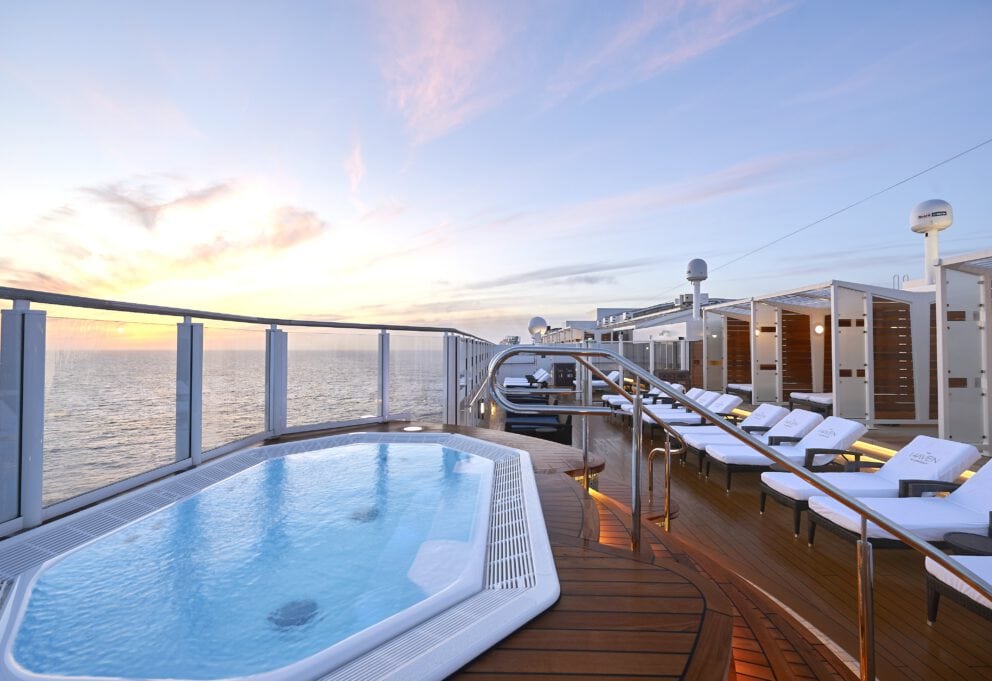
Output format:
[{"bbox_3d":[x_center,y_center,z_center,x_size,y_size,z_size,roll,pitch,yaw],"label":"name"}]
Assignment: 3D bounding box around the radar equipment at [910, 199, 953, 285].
[{"bbox_3d":[16.417,-3.713,15.000,1.080,3.220,1.080,0,-1,2],"label":"radar equipment"}]

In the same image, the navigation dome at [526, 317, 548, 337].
[{"bbox_3d":[4.011,-1.332,38.000,1.800,1.850,1.800,0,-1,2],"label":"navigation dome"}]

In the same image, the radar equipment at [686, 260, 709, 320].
[{"bbox_3d":[11.377,-2.921,22.500,1.060,3.420,1.060,0,-1,2],"label":"radar equipment"}]

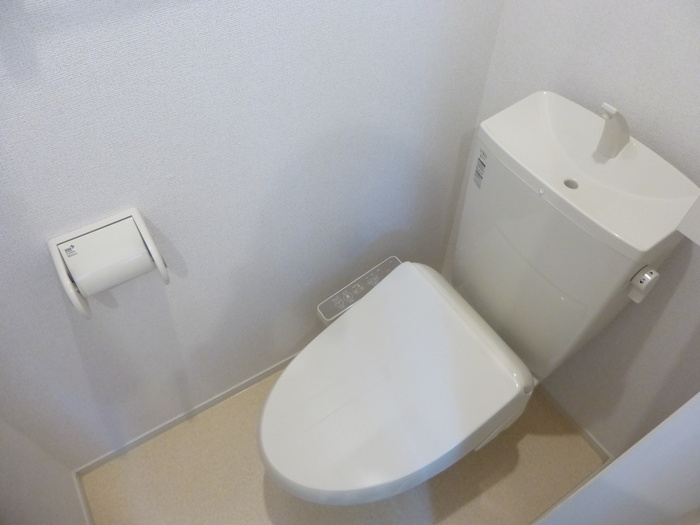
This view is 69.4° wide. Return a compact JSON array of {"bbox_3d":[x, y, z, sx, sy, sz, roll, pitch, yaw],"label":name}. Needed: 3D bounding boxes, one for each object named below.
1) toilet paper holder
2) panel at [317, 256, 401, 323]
[{"bbox_3d":[-0.406,0.002,0.866,0.150,0.138,0.088,-25,56,-19],"label":"toilet paper holder"},{"bbox_3d":[0.034,0.071,1.243,0.234,0.030,0.056,-32,57,-10],"label":"panel"}]

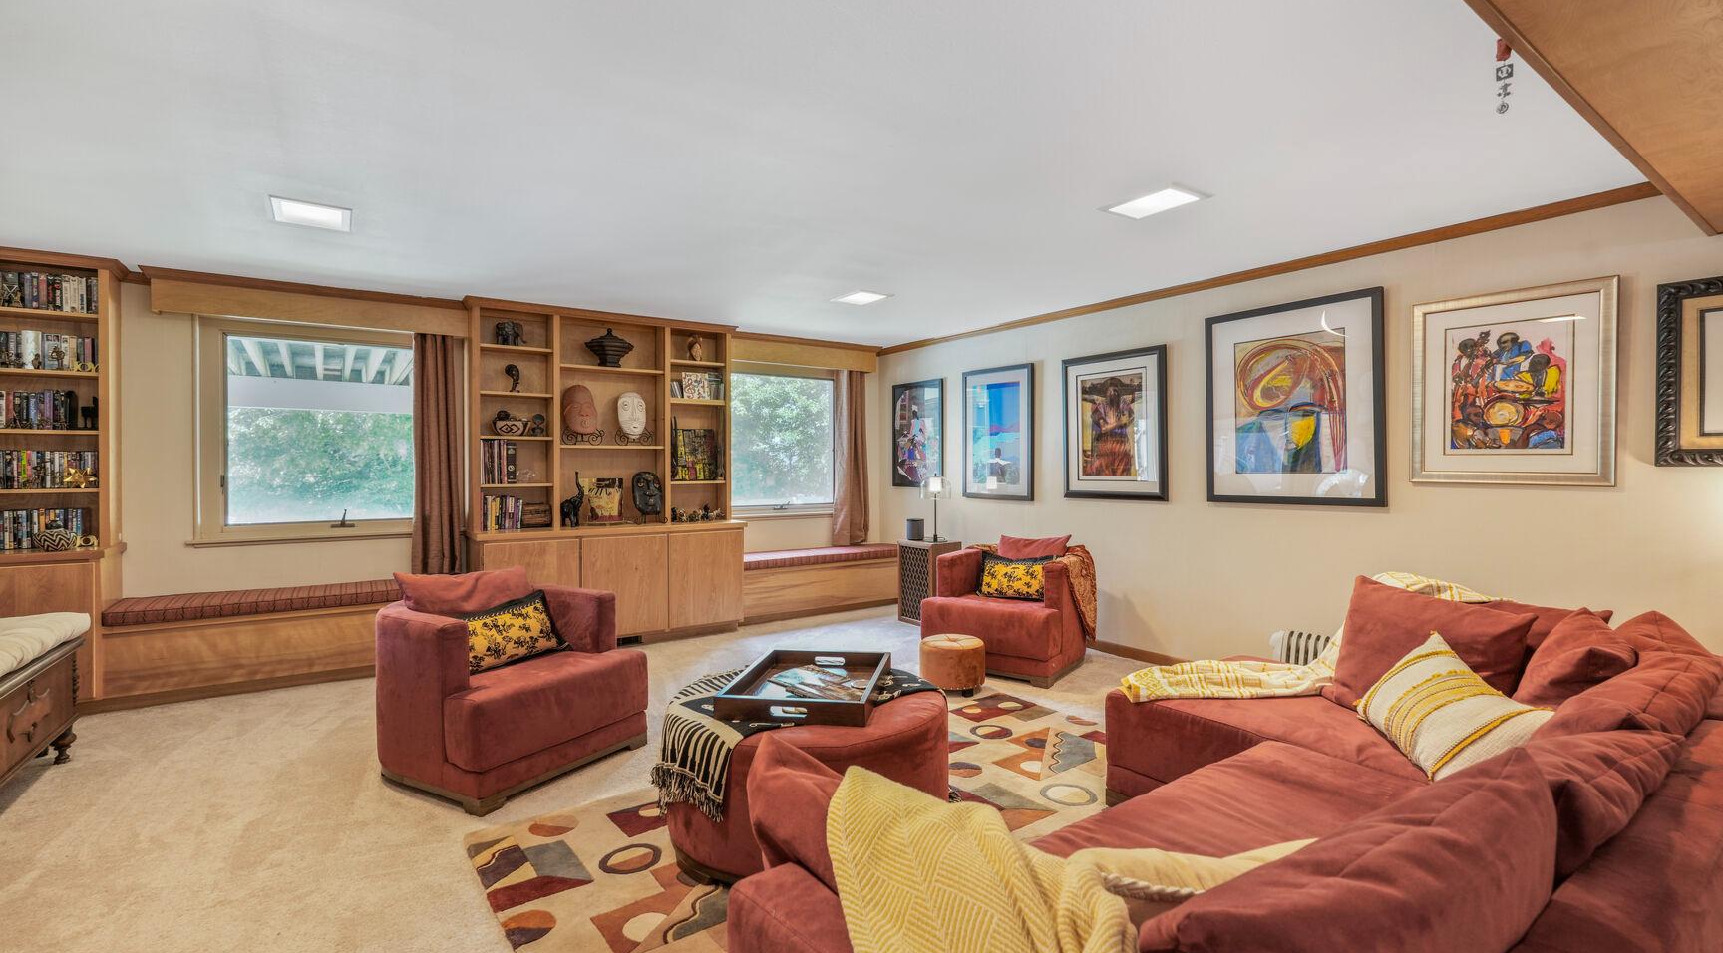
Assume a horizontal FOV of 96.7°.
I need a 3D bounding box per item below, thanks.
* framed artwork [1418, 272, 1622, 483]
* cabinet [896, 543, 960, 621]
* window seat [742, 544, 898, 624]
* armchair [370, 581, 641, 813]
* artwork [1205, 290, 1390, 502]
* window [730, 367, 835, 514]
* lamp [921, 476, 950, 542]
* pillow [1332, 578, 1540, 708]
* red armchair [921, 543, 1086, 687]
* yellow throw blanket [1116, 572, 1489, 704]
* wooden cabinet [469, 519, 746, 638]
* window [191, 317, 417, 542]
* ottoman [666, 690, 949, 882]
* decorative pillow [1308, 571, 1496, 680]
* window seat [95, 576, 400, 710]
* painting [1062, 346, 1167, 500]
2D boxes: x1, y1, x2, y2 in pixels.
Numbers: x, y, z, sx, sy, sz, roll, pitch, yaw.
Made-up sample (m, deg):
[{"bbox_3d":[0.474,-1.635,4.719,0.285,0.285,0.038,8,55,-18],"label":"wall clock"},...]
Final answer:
[{"bbox_3d":[2.791,-0.380,3.318,0.042,0.840,0.708,0,1,-35],"label":"framed artwork"},{"bbox_3d":[0.566,0.872,6.260,0.316,0.651,0.419,-1,0,-35],"label":"cabinet"},{"bbox_3d":[-0.392,0.882,6.467,1.704,0.516,0.528,0,1,-35],"label":"window seat"},{"bbox_3d":[-1.472,0.842,3.191,0.804,0.660,0.792,0,1,31],"label":"armchair"},{"bbox_3d":[2.348,-0.395,4.193,0.035,1.091,0.939,-1,0,-35],"label":"artwork"},{"bbox_3d":[-0.693,-0.304,6.600,1.134,1.290,0.096,0,1,-35],"label":"window"},{"bbox_3d":[0.592,0.249,6.046,0.246,0.546,0.246,0,1,0],"label":"lamp"},{"bbox_3d":[1.855,0.578,2.526,0.170,0.430,0.580,15,-4,-17],"label":"pillow"},{"bbox_3d":[0.935,0.857,4.926,0.826,0.694,0.744,0,0,33],"label":"red armchair"},{"bbox_3d":[1.659,0.601,2.931,1.560,0.360,0.540,0,1,-17],"label":"yellow throw blanket"},{"bbox_3d":[-1.779,0.752,5.406,1.770,0.798,0.678,0,1,-35],"label":"wooden cabinet"},{"bbox_3d":[-3.338,-0.284,4.875,1.352,1.327,0.100,-1,0,-35],"label":"window"},{"bbox_3d":[-0.178,0.925,2.514,0.900,0.504,0.900,0,1,0],"label":"ottoman"},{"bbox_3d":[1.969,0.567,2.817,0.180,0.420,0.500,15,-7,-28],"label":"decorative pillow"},{"bbox_3d":[-3.357,0.959,4.562,1.624,0.539,0.471,-1,0,-35],"label":"window seat"},{"bbox_3d":[1.684,-0.334,5.142,0.035,0.977,0.818,-1,0,-35],"label":"painting"}]

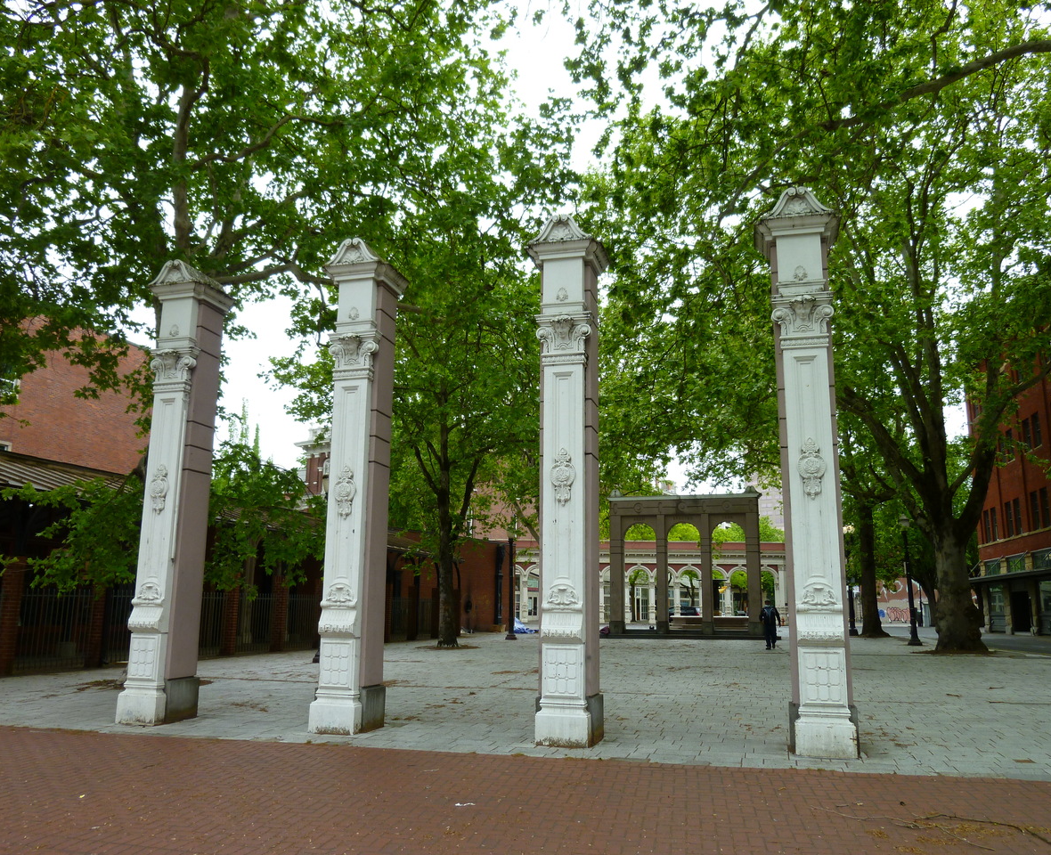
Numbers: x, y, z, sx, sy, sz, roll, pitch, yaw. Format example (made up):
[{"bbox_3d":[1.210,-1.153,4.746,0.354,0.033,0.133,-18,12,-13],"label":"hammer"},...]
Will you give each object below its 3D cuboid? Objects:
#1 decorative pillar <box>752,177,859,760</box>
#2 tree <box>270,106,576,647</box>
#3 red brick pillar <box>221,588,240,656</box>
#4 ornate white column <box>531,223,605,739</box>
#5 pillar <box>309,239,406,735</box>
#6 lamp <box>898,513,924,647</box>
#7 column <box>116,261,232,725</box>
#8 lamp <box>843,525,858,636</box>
[{"bbox_3d":[3.226,0.399,9.411,0.814,6.273,0.837,-3,-12,15],"label":"decorative pillar"},{"bbox_3d":[-3.443,-0.904,32.421,10.428,18.328,10.112,-3,-12,15],"label":"tree"},{"bbox_3d":[-8.701,5.565,24.277,0.316,2.212,0.316,-3,-12,15],"label":"red brick pillar"},{"bbox_3d":[0.541,0.552,10.123,0.814,6.273,0.837,-3,-12,15],"label":"ornate white column"},{"bbox_3d":[-2.210,0.683,10.872,0.814,6.273,0.837,-3,-12,15],"label":"pillar"},{"bbox_3d":[14.715,5.850,31.744,0.474,4.930,0.474,-3,-12,15],"label":"lamp"},{"bbox_3d":[-4.910,0.817,11.601,0.814,6.273,0.837,-3,-12,15],"label":"column"},{"bbox_3d":[14.868,7.011,37.828,0.474,4.977,0.474,-3,-12,15],"label":"lamp"}]

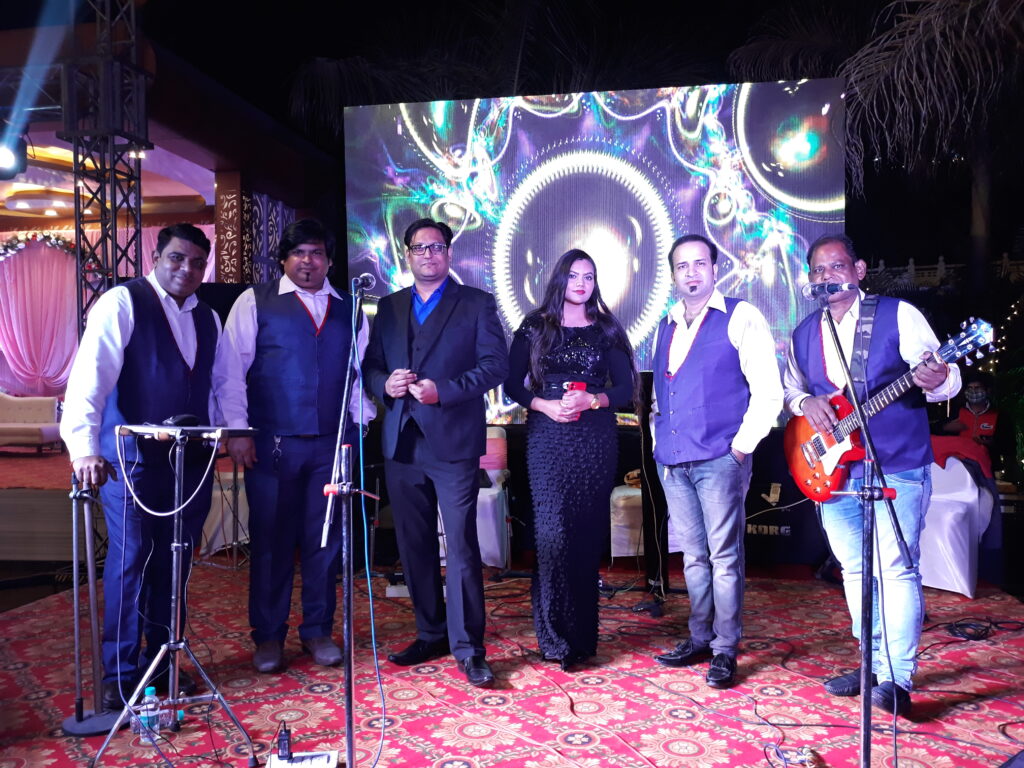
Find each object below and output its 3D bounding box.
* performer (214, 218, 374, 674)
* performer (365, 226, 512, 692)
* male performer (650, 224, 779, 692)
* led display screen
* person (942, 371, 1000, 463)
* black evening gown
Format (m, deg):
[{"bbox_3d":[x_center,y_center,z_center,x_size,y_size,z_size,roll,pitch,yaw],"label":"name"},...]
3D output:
[{"bbox_3d":[-0.864,0.225,3.123,0.600,1.739,0.420,-1,1,-28],"label":"performer"},{"bbox_3d":[-0.285,0.230,3.073,0.560,1.726,0.430,0,1,9],"label":"performer"},{"bbox_3d":[0.784,0.258,3.064,0.500,1.658,0.420,1,1,38],"label":"male performer"},{"bbox_3d":[0.467,-0.793,5.137,3.166,2.100,0.120,0,1,9],"label":"led display screen"},{"bbox_3d":[3.528,0.554,6.112,0.520,1.300,0.500,0,1,28],"label":"person"},{"bbox_3d":[0.223,0.402,3.137,0.490,1.333,0.360,0,1,3],"label":"black evening gown"}]

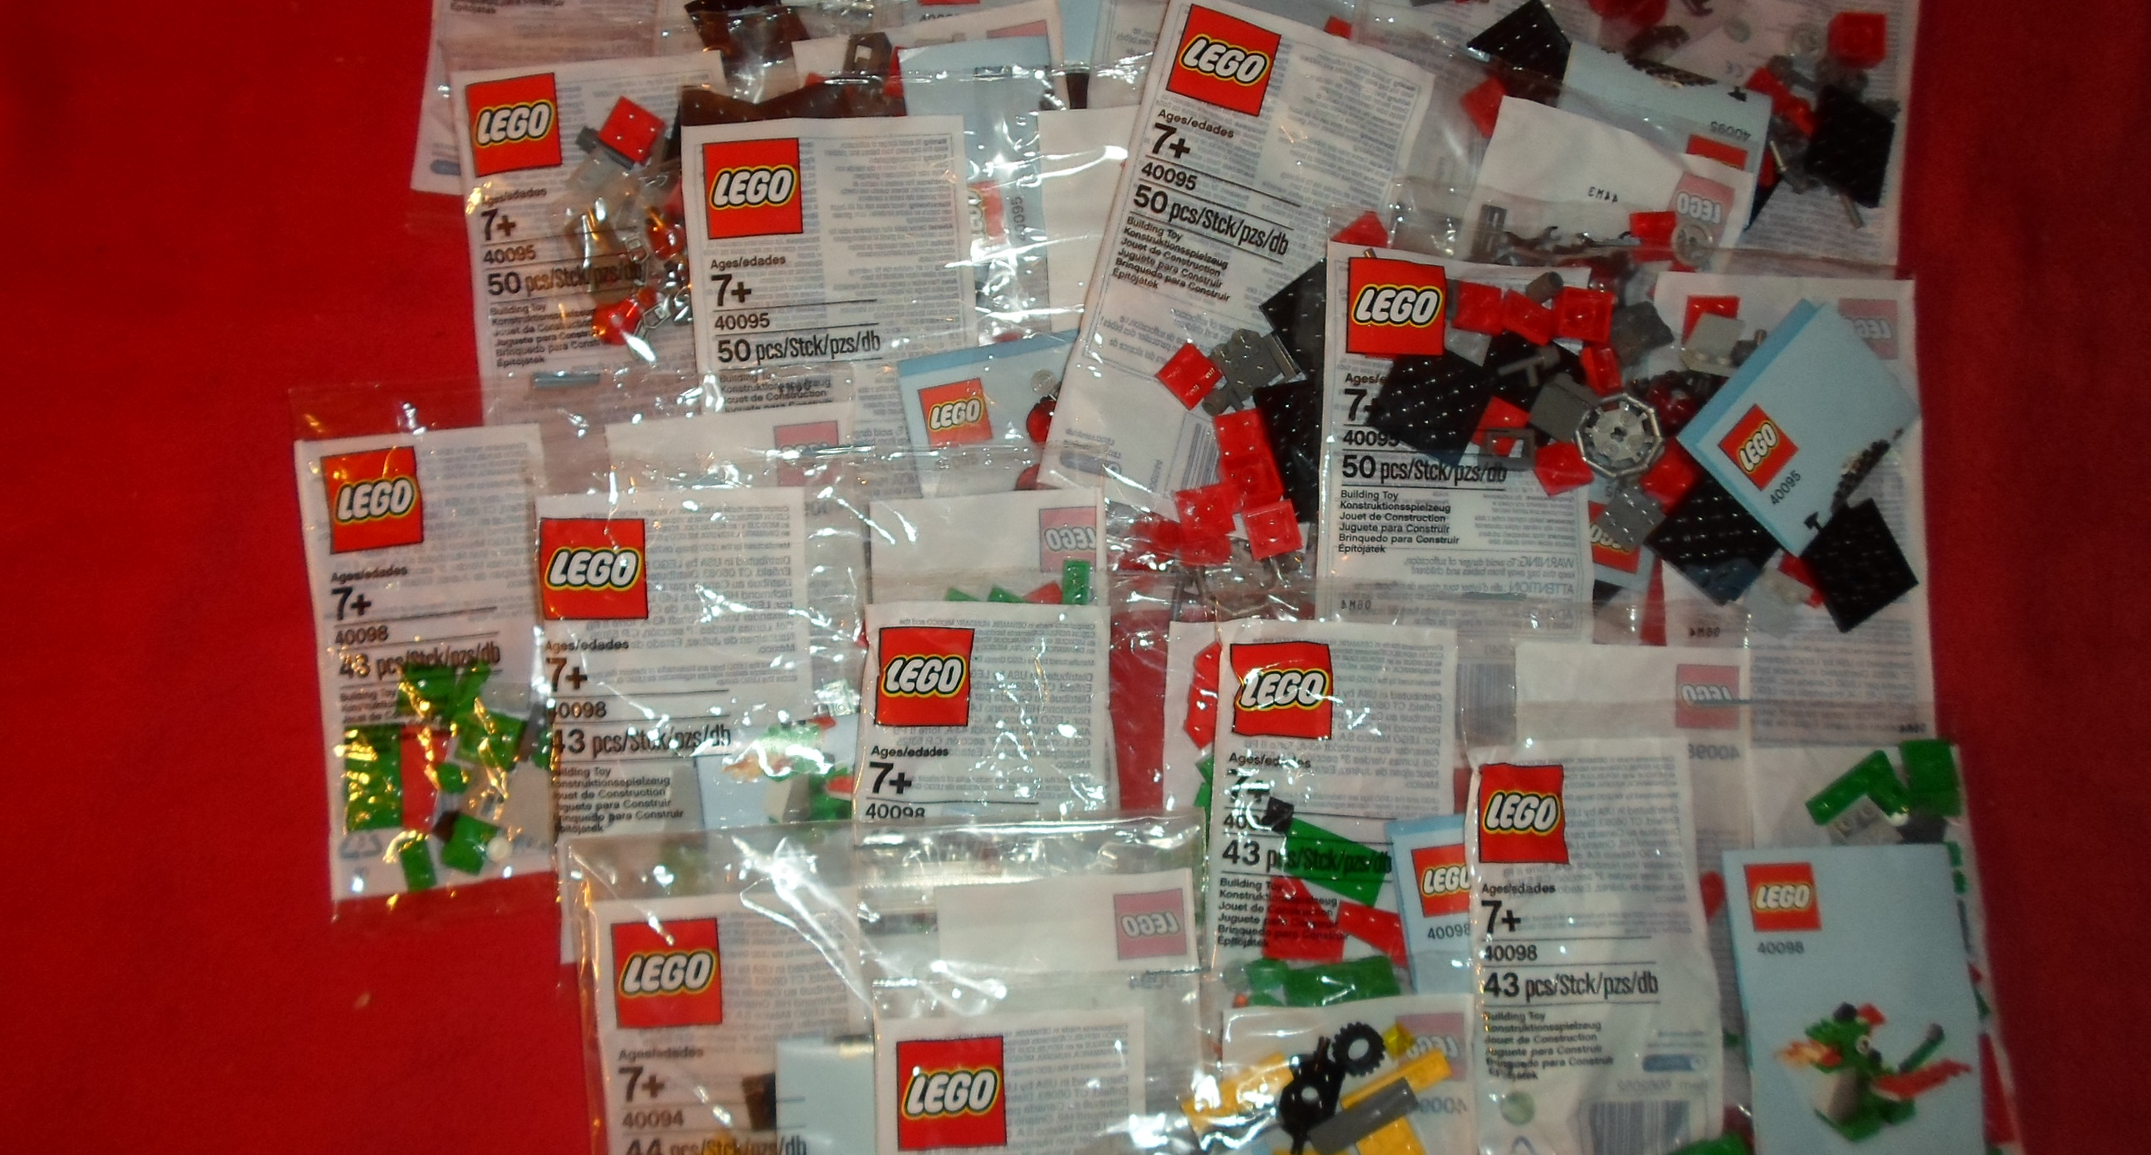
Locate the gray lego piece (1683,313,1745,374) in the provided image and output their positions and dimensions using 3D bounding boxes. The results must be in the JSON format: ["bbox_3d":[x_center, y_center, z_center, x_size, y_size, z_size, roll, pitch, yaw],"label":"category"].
[{"bbox_3d":[0.204,-0.074,0.500,0.016,0.016,0.011,24,38,6],"label":"gray lego piece"}]

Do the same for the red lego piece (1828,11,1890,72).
[{"bbox_3d":[0.271,-0.186,0.538,0.016,0.011,0.016,2,79,0],"label":"red lego piece"}]

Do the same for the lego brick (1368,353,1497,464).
[{"bbox_3d":[0.114,-0.056,0.497,0.032,0.005,0.032,26,87,0],"label":"lego brick"}]

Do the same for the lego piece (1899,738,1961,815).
[{"bbox_3d":[0.270,0.063,0.490,0.016,0.006,0.024,-3,80,-1],"label":"lego piece"}]

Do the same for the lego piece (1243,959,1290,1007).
[{"bbox_3d":[0.058,0.122,0.468,0.014,0.009,0.013,1,79,0],"label":"lego piece"}]

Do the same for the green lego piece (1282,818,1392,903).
[{"bbox_3d":[0.078,0.087,0.474,0.032,0.005,0.016,21,81,3],"label":"green lego piece"}]

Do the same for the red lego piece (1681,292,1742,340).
[{"bbox_3d":[0.204,-0.082,0.499,0.016,0.005,0.016,11,80,2],"label":"red lego piece"}]

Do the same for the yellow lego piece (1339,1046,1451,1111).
[{"bbox_3d":[0.097,0.150,0.464,0.032,0.007,0.009,-25,81,-4],"label":"yellow lego piece"}]

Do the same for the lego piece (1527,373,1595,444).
[{"bbox_3d":[0.157,-0.054,0.501,0.016,0.011,0.017,26,81,4],"label":"lego piece"}]

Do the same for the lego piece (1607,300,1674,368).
[{"bbox_3d":[0.184,-0.079,0.505,0.017,0.009,0.016,-27,82,-5],"label":"lego piece"}]

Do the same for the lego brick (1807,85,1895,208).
[{"bbox_3d":[0.264,-0.147,0.532,0.032,0.005,0.032,17,78,-15],"label":"lego brick"}]

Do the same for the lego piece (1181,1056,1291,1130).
[{"bbox_3d":[0.050,0.155,0.463,0.032,0.007,0.015,-24,81,-4],"label":"lego piece"}]

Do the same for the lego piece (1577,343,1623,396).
[{"bbox_3d":[0.170,-0.068,0.502,0.009,0.009,0.016,-12,81,-2],"label":"lego piece"}]

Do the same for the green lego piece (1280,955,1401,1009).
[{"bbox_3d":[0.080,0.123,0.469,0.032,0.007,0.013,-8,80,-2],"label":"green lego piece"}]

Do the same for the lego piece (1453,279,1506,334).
[{"bbox_3d":[0.132,-0.088,0.506,0.016,0.009,0.016,12,80,2],"label":"lego piece"}]

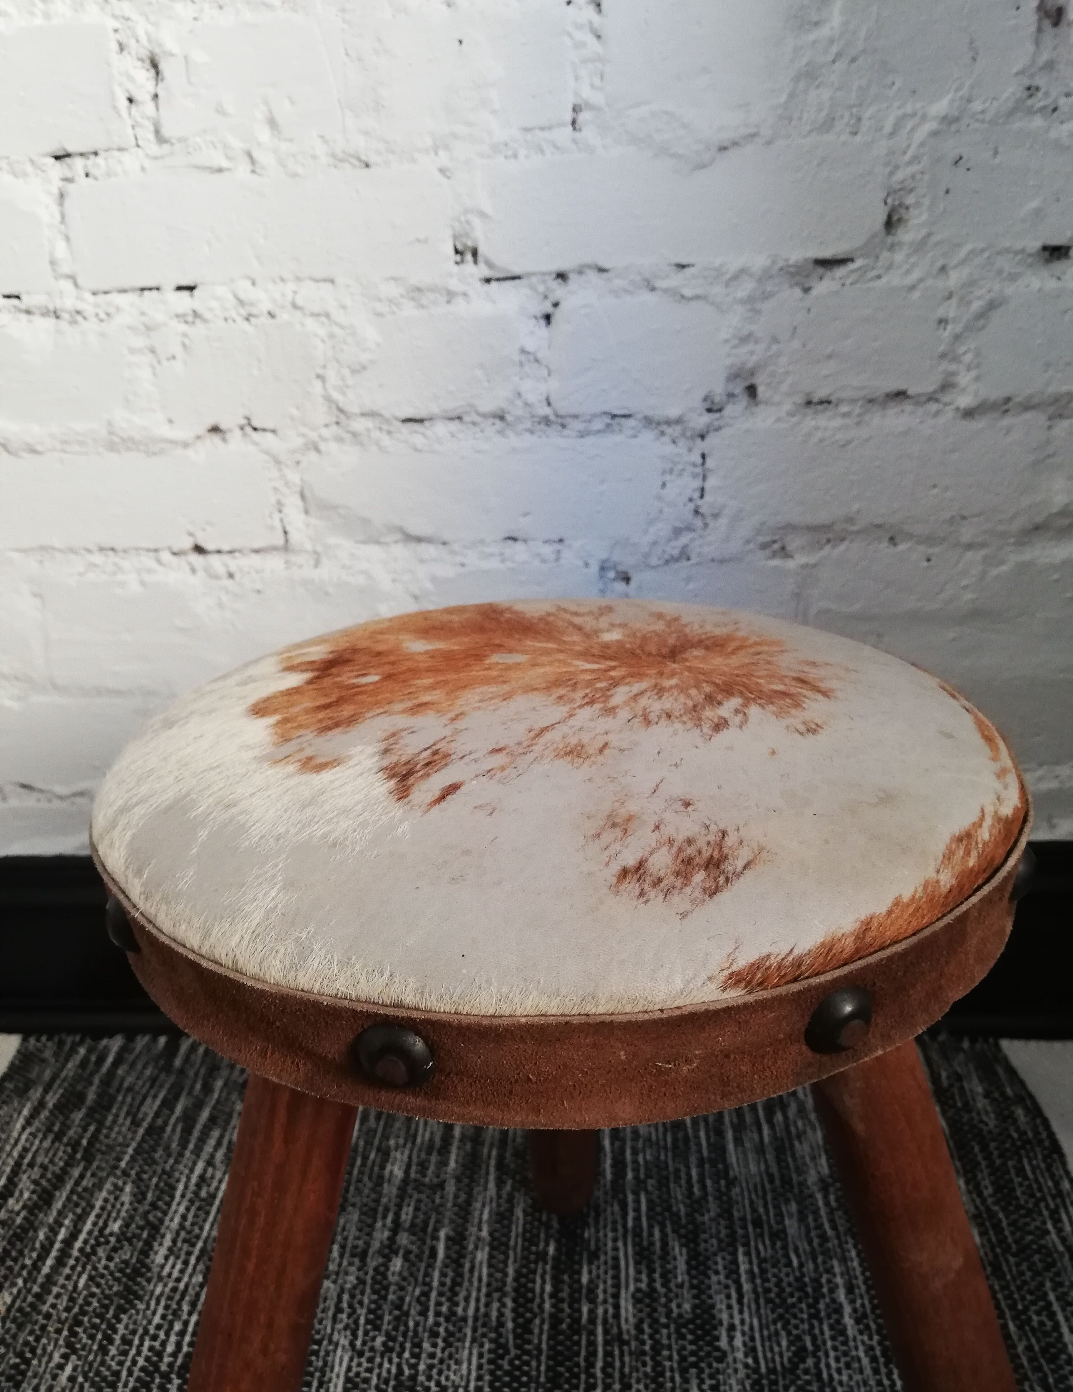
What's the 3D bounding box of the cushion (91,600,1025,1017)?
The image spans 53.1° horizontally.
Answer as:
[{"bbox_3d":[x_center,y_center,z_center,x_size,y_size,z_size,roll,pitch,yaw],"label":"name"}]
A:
[{"bbox_3d":[0.006,0.008,0.325,0.262,0.036,0.262,-3,22,0],"label":"cushion"}]

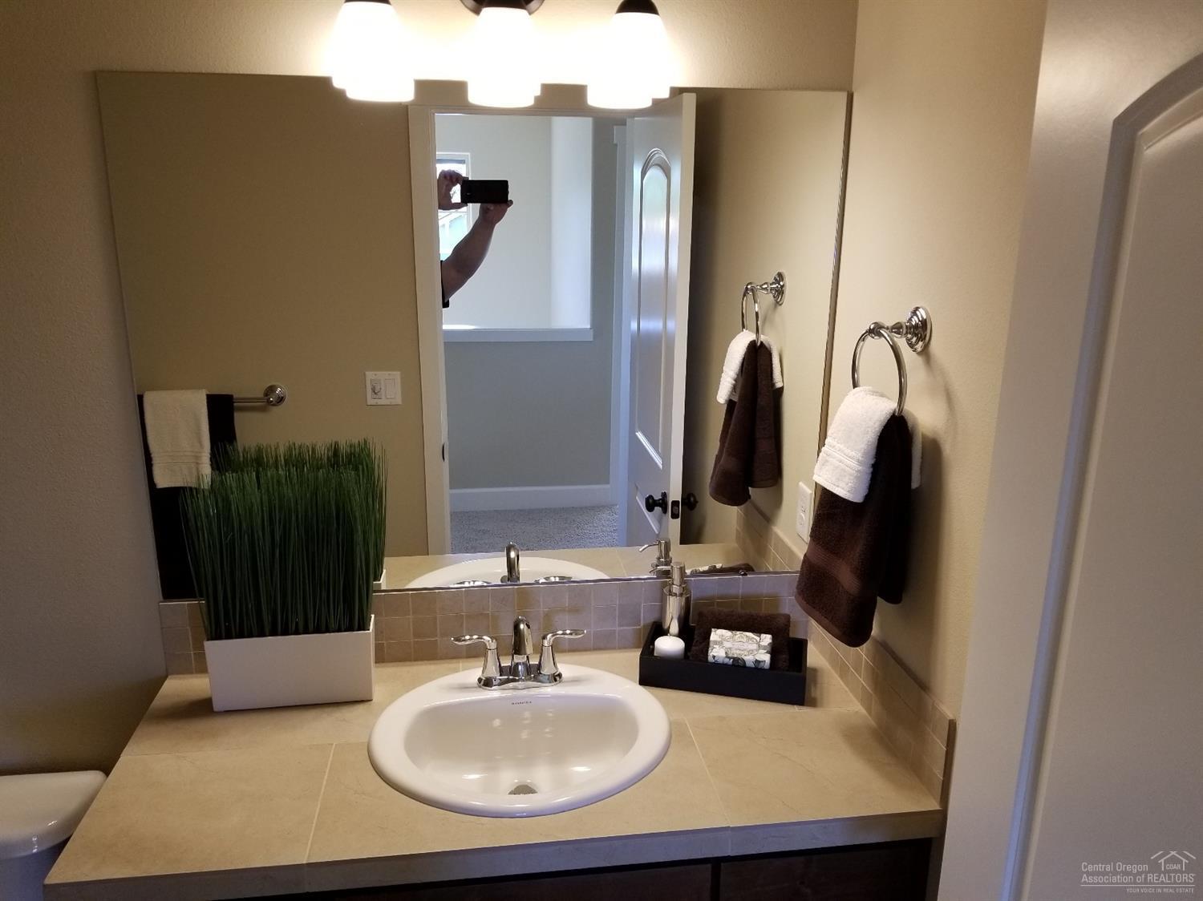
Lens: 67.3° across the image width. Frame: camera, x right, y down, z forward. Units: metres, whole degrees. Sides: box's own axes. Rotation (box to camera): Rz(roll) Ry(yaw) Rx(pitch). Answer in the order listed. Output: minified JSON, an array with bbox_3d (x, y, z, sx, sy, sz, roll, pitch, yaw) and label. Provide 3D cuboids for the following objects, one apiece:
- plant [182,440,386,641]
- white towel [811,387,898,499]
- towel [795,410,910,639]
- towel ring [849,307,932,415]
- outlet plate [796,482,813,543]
[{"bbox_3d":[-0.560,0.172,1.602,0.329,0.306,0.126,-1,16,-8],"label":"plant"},{"bbox_3d":[0.407,-0.012,1.439,0.079,0.187,0.140,-1,16,-8],"label":"white towel"},{"bbox_3d":[0.432,0.115,1.496,0.120,0.372,0.198,-1,16,-8],"label":"towel"},{"bbox_3d":[0.457,-0.129,1.419,0.083,0.193,0.166,-1,16,-8],"label":"towel ring"},{"bbox_3d":[0.436,0.131,1.938,0.007,0.115,0.073,-1,16,-8],"label":"outlet plate"}]

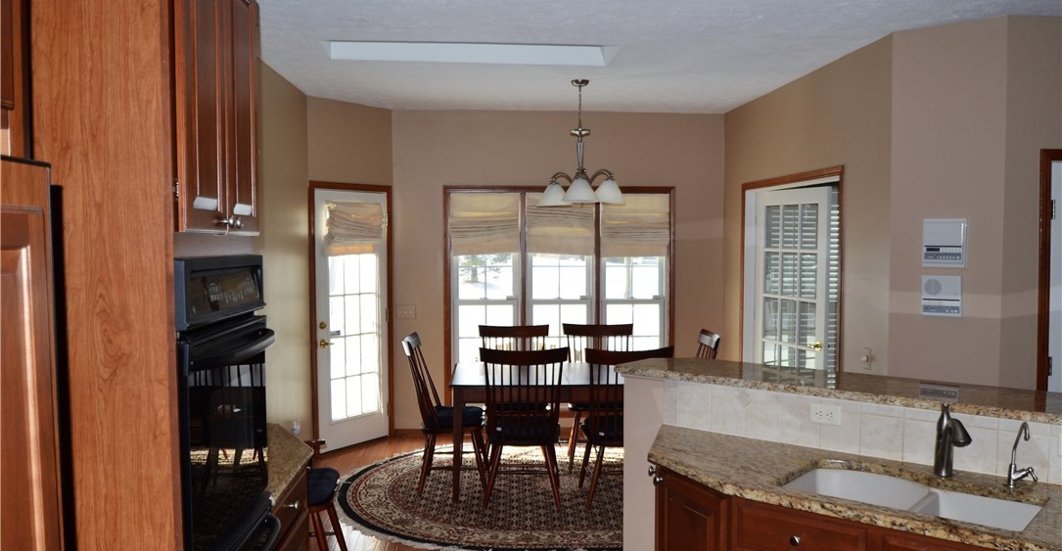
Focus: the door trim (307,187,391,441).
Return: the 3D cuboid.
[{"bbox_3d":[-1.409,0.330,6.355,0.090,2.110,0.820,2,3,39],"label":"door trim"}]

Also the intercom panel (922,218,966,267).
[{"bbox_3d":[2.096,-0.164,4.045,0.200,0.248,0.040,2,3,39],"label":"intercom panel"}]

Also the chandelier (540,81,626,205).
[{"bbox_3d":[0.347,-0.899,5.434,0.590,0.850,0.580,0,3,-5],"label":"chandelier"}]

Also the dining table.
[{"bbox_3d":[0.236,1.046,5.503,1.540,0.745,0.890,0,3,-2],"label":"dining table"}]

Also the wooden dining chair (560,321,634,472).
[{"bbox_3d":[0.538,0.888,6.013,0.550,1.010,0.570,0,3,0],"label":"wooden dining chair"}]

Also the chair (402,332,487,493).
[{"bbox_3d":[-0.587,0.920,5.427,0.580,1.010,0.540,0,3,1],"label":"chair"}]

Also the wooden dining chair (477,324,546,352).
[{"bbox_3d":[-0.120,0.894,5.958,0.550,1.010,0.570,0,3,0],"label":"wooden dining chair"}]

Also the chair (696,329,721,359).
[{"bbox_3d":[1.012,0.907,5.562,0.580,1.010,0.540,0,3,-1],"label":"chair"}]

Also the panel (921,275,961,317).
[{"bbox_3d":[2.093,0.108,4.066,0.182,0.210,0.030,2,3,39],"label":"panel"}]

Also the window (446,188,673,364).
[{"bbox_3d":[0.259,0.237,6.774,1.970,1.970,0.120,0,3,-5],"label":"window"}]

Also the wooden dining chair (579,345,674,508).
[{"bbox_3d":[0.595,0.933,5.046,0.550,1.010,0.570,0,3,-4],"label":"wooden dining chair"}]

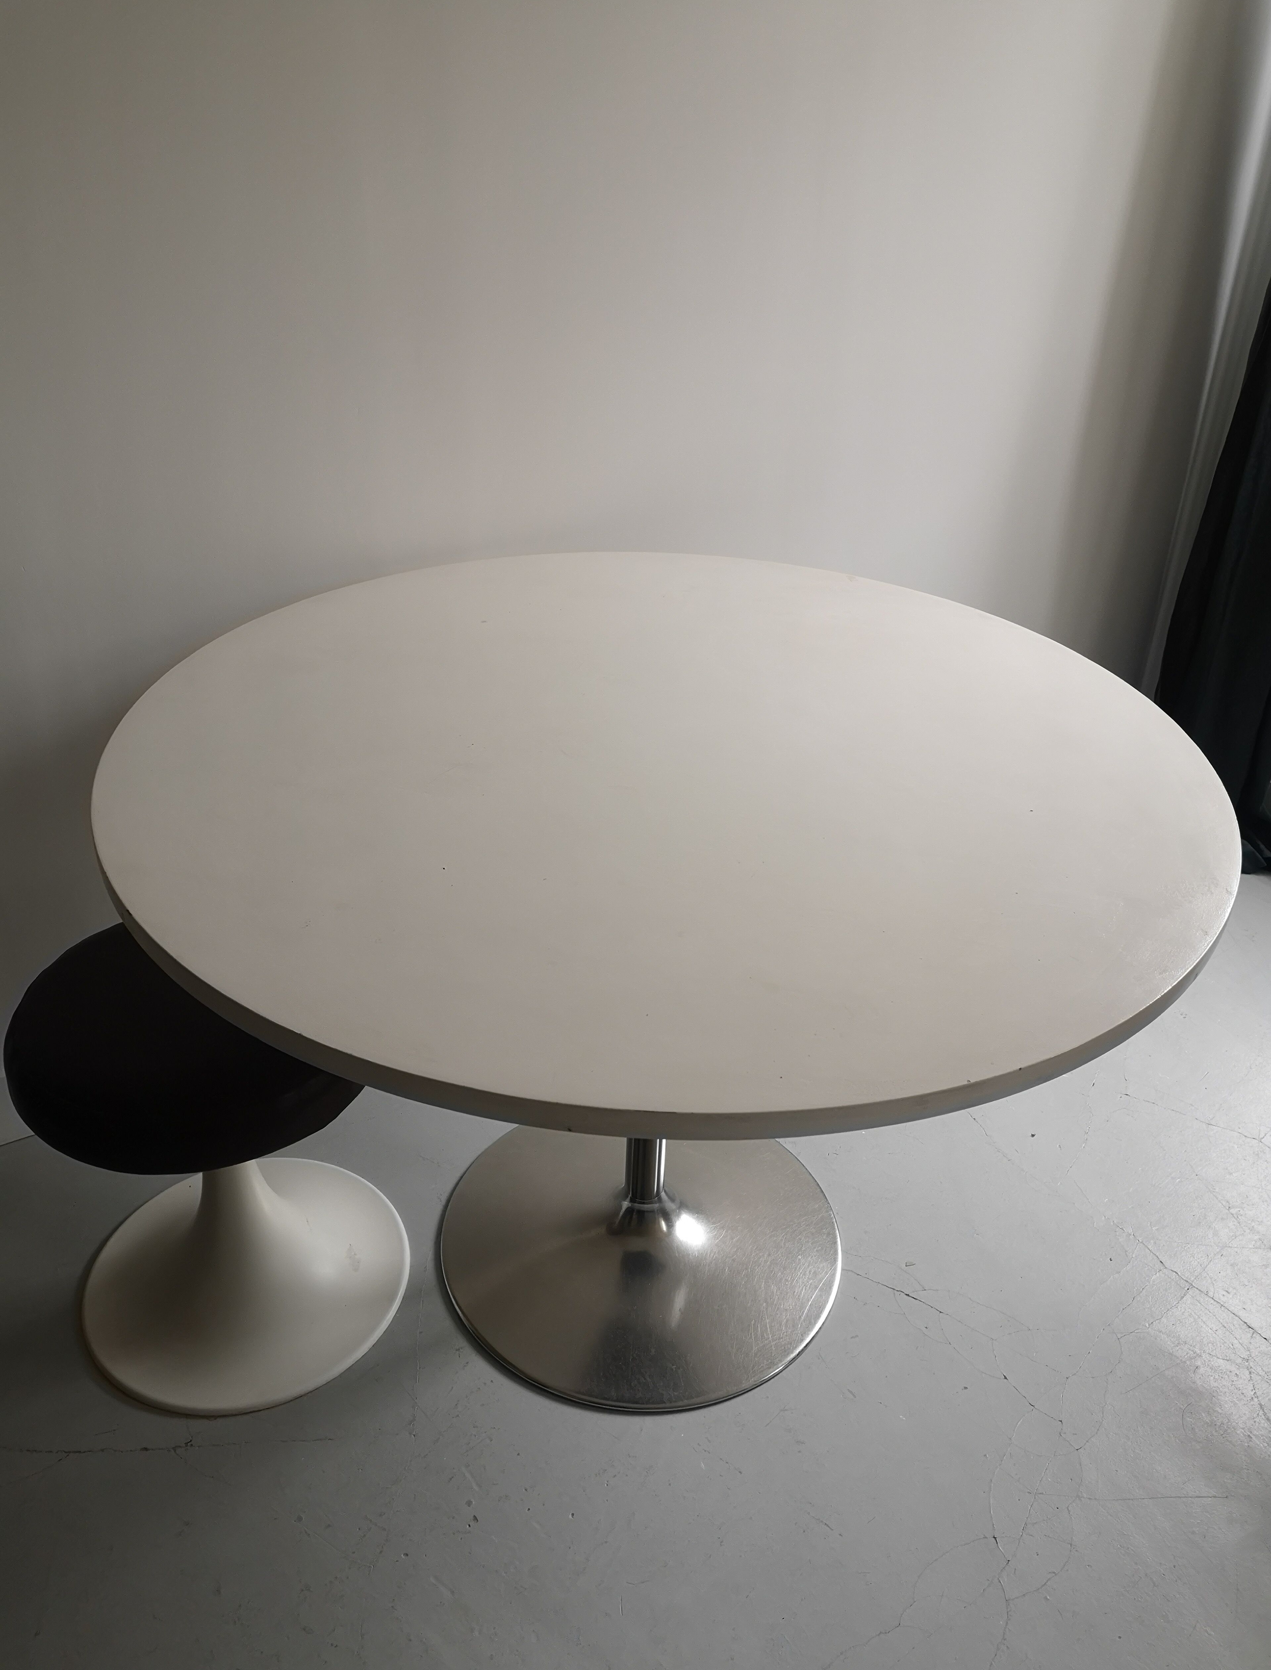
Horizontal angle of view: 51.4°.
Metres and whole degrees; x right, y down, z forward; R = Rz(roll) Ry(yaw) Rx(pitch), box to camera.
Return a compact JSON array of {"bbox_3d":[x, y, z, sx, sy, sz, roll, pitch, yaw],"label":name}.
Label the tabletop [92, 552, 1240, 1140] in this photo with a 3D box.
[{"bbox_3d":[0.032,-0.091,1.353,1.100,0.025,1.100,2,31,0],"label":"tabletop"}]

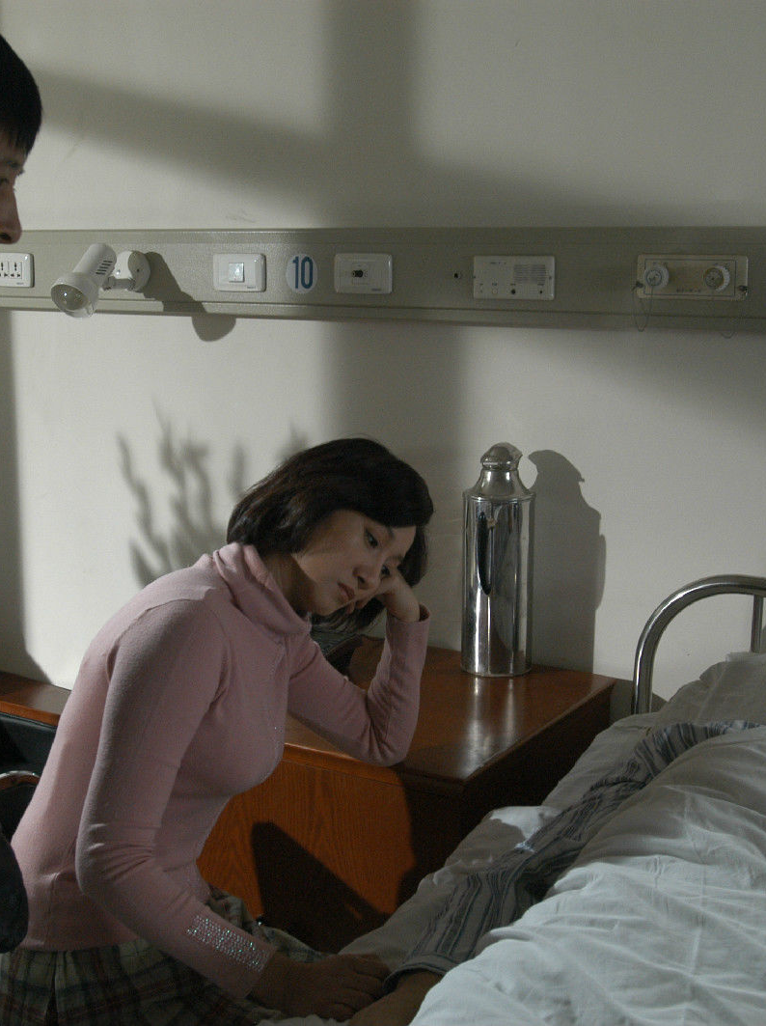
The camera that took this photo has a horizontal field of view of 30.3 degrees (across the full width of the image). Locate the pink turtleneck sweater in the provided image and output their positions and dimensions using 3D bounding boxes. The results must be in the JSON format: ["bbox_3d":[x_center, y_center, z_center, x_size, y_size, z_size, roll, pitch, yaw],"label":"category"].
[{"bbox_3d":[-0.223,0.303,1.803,0.430,0.550,0.500,17,18,29],"label":"pink turtleneck sweater"}]

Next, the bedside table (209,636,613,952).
[{"bbox_3d":[0.002,0.642,2.391,0.580,0.700,0.555,7,12,31],"label":"bedside table"}]

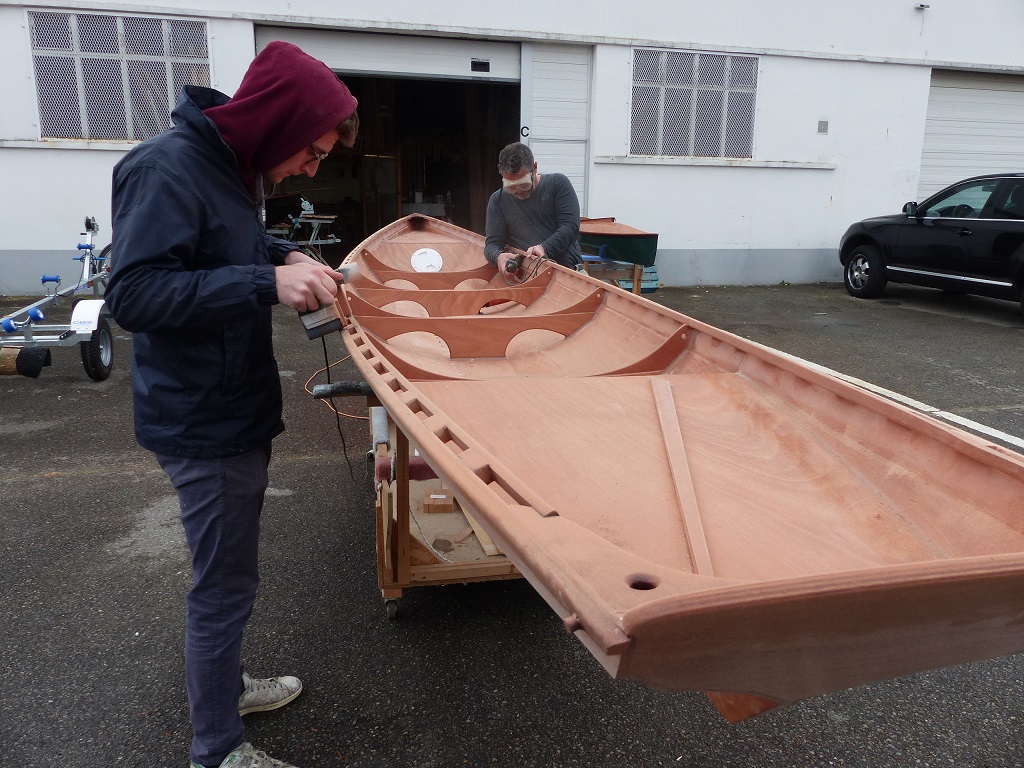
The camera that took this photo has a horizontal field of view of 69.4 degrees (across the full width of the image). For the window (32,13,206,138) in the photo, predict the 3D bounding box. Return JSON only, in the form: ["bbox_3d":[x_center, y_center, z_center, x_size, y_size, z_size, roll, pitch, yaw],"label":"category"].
[{"bbox_3d":[-4.953,-3.894,9.504,2.145,1.552,0.100,-3,13,-13],"label":"window"}]

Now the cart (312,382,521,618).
[{"bbox_3d":[0.013,0.278,3.047,1.500,0.720,1.200,-2,13,-10],"label":"cart"}]

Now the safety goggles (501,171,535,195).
[{"bbox_3d":[0.030,-1.013,3.720,0.165,0.085,0.090,-17,48,20],"label":"safety goggles"}]

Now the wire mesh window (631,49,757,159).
[{"bbox_3d":[2.789,-4.248,11.329,2.089,1.530,0.100,-3,13,-13],"label":"wire mesh window"}]

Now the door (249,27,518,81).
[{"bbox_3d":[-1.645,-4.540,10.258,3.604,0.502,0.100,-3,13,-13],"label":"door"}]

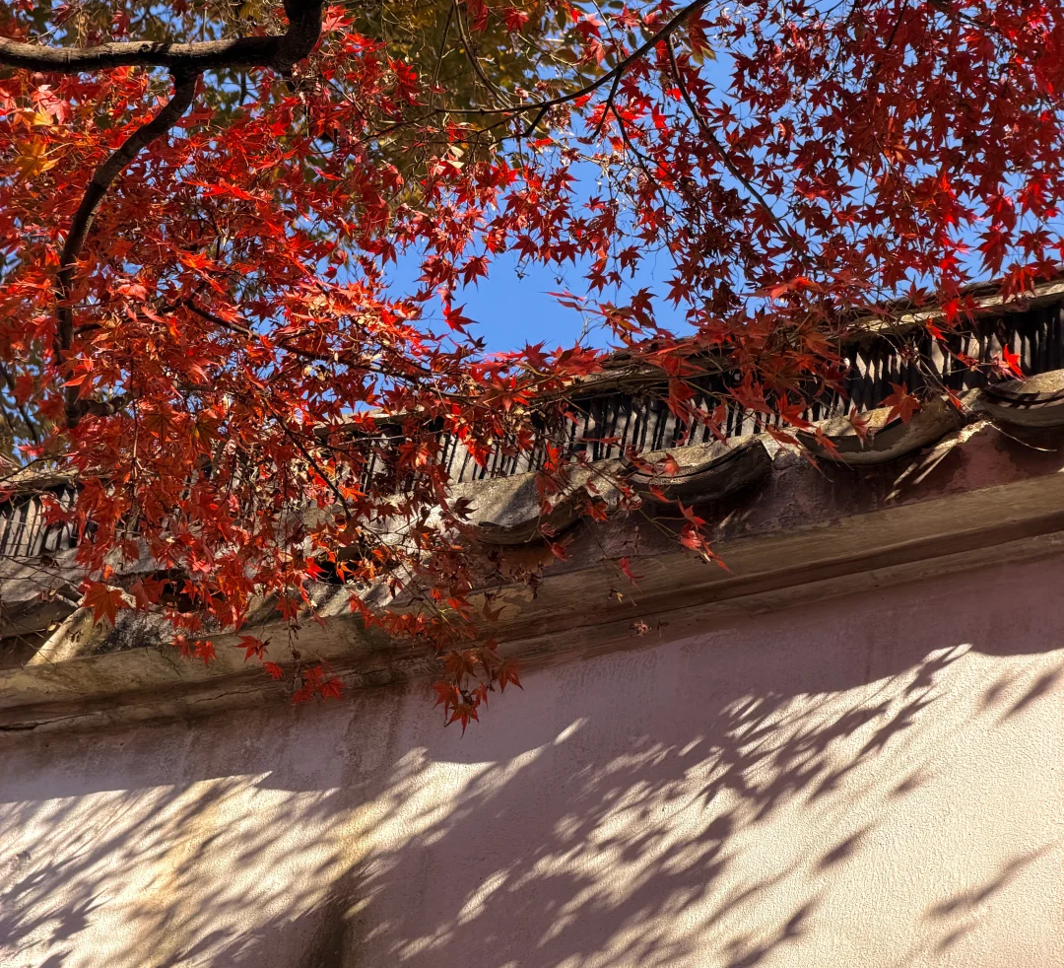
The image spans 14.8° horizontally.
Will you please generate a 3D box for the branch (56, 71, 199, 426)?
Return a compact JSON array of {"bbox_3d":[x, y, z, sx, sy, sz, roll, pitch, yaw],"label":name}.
[{"bbox_3d":[-0.529,-0.300,5.200,0.145,0.475,0.120,12,-22,-3],"label":"branch"}]

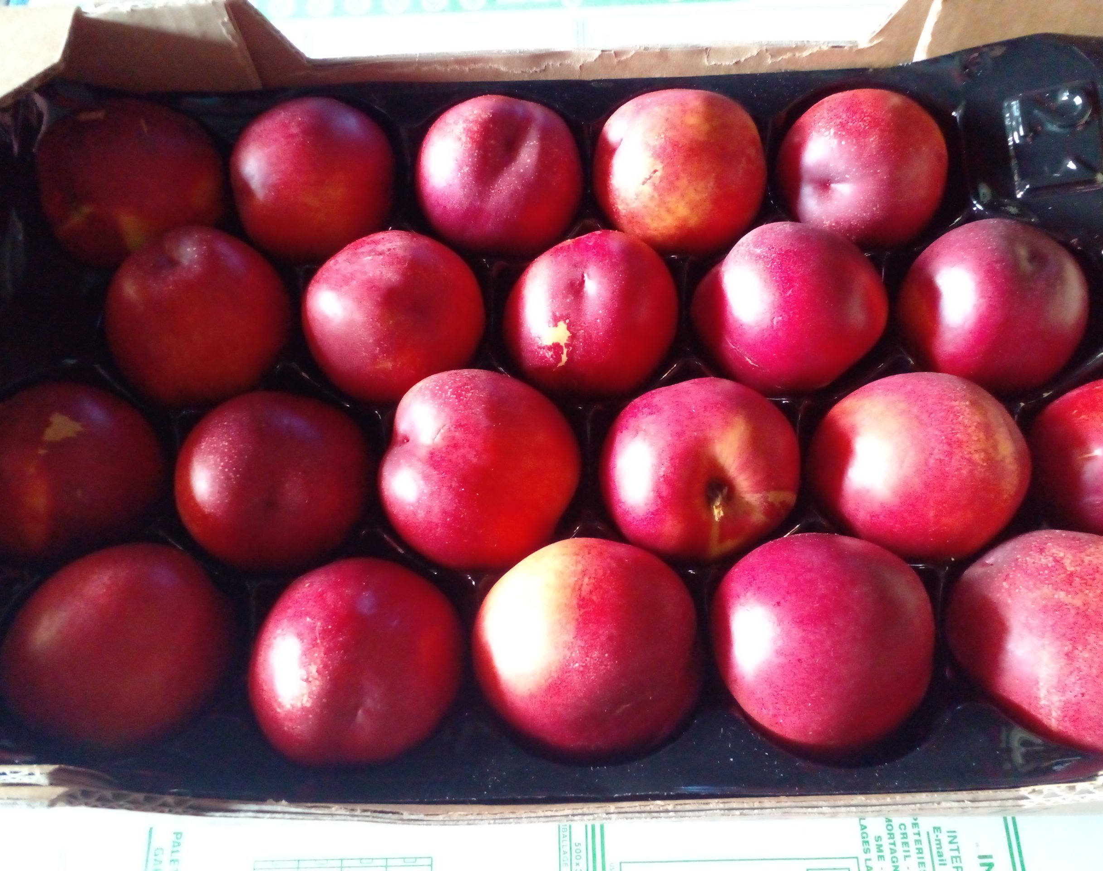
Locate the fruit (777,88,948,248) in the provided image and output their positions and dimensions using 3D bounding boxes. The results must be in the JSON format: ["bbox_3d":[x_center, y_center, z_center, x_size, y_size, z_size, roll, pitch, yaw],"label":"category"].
[{"bbox_3d":[0.129,-0.111,0.379,0.067,0.063,0.063,-1,66,1],"label":"fruit"}]

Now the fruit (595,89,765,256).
[{"bbox_3d":[0.053,-0.109,0.380,0.069,0.066,0.066,-1,66,1],"label":"fruit"}]

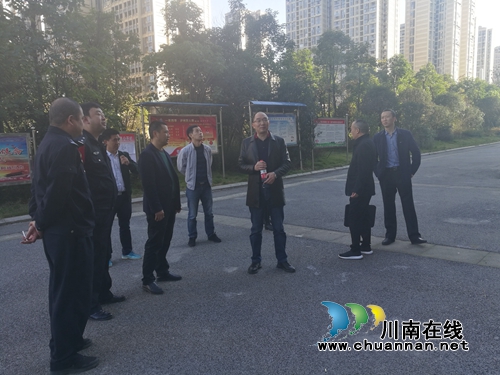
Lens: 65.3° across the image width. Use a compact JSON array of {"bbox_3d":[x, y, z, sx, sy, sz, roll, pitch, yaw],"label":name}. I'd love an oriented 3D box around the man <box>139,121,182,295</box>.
[{"bbox_3d":[-0.909,0.181,3.895,0.380,1.670,0.490,1,7,28],"label":"man"}]

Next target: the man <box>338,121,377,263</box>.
[{"bbox_3d":[1.328,0.026,4.802,0.440,1.650,0.500,0,6,14],"label":"man"}]

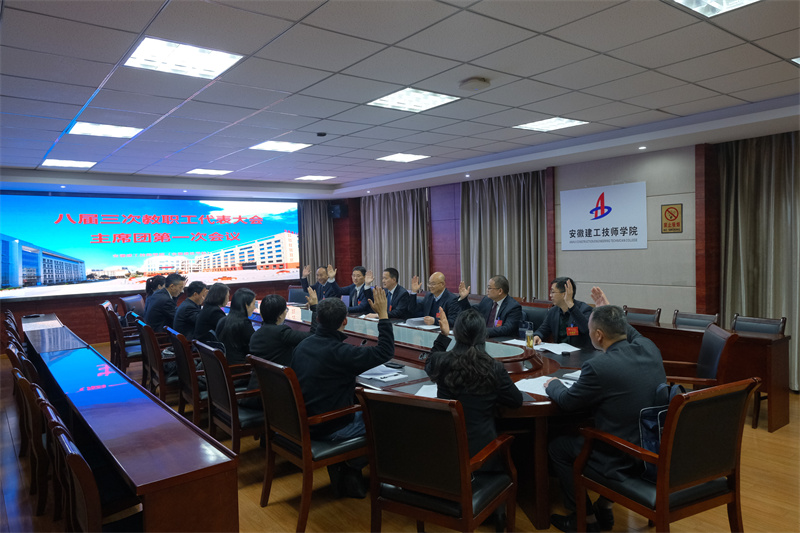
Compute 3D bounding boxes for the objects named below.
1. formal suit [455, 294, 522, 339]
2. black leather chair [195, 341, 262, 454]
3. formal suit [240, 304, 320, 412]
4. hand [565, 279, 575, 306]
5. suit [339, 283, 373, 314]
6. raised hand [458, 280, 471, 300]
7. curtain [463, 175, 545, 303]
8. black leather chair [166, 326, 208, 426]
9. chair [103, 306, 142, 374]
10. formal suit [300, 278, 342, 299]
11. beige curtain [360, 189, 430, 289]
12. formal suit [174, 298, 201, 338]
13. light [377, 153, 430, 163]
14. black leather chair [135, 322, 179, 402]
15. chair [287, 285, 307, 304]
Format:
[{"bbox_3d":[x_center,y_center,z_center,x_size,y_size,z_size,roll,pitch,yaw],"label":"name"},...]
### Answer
[{"bbox_3d":[0.879,0.578,5.481,0.450,0.660,0.570,-4,3,-32],"label":"formal suit"},{"bbox_3d":[-1.162,1.033,4.010,0.610,0.960,0.570,-4,4,-38],"label":"black leather chair"},{"bbox_3d":[-0.898,0.680,3.990,0.540,0.720,0.520,-4,4,-38],"label":"formal suit"},{"bbox_3d":[1.415,0.217,4.450,0.060,0.215,0.085,-4,4,-35],"label":"hand"},{"bbox_3d":[-0.586,0.525,7.496,0.540,0.660,0.450,1,4,41],"label":"suit"},{"bbox_3d":[0.680,0.237,5.601,0.115,0.195,0.070,-1,3,18],"label":"raised hand"},{"bbox_3d":[1.583,-0.132,8.400,0.150,2.600,1.800,-4,4,-38],"label":"curtain"},{"bbox_3d":[-1.690,1.012,4.727,0.610,0.960,0.570,-4,4,-38],"label":"black leather chair"},{"bbox_3d":[-3.156,0.970,6.411,0.610,0.960,0.570,-4,4,-38],"label":"chair"},{"bbox_3d":[-1.256,0.440,8.459,0.580,0.570,0.380,-1,3,19],"label":"formal suit"},{"bbox_3d":[-0.143,-0.157,10.623,0.150,2.580,2.150,-4,4,-38],"label":"beige curtain"},{"bbox_3d":[-2.333,0.671,5.889,0.450,0.660,0.500,-4,4,-38],"label":"formal suit"},{"bbox_3d":[0.052,-1.492,7.289,0.590,0.070,0.590,-4,4,-38],"label":"light"},{"bbox_3d":[-2.128,0.991,5.169,0.620,0.980,0.570,-4,4,-38],"label":"black leather chair"},{"bbox_3d":[-1.754,0.820,8.565,0.570,0.960,0.610,0,3,29],"label":"chair"}]

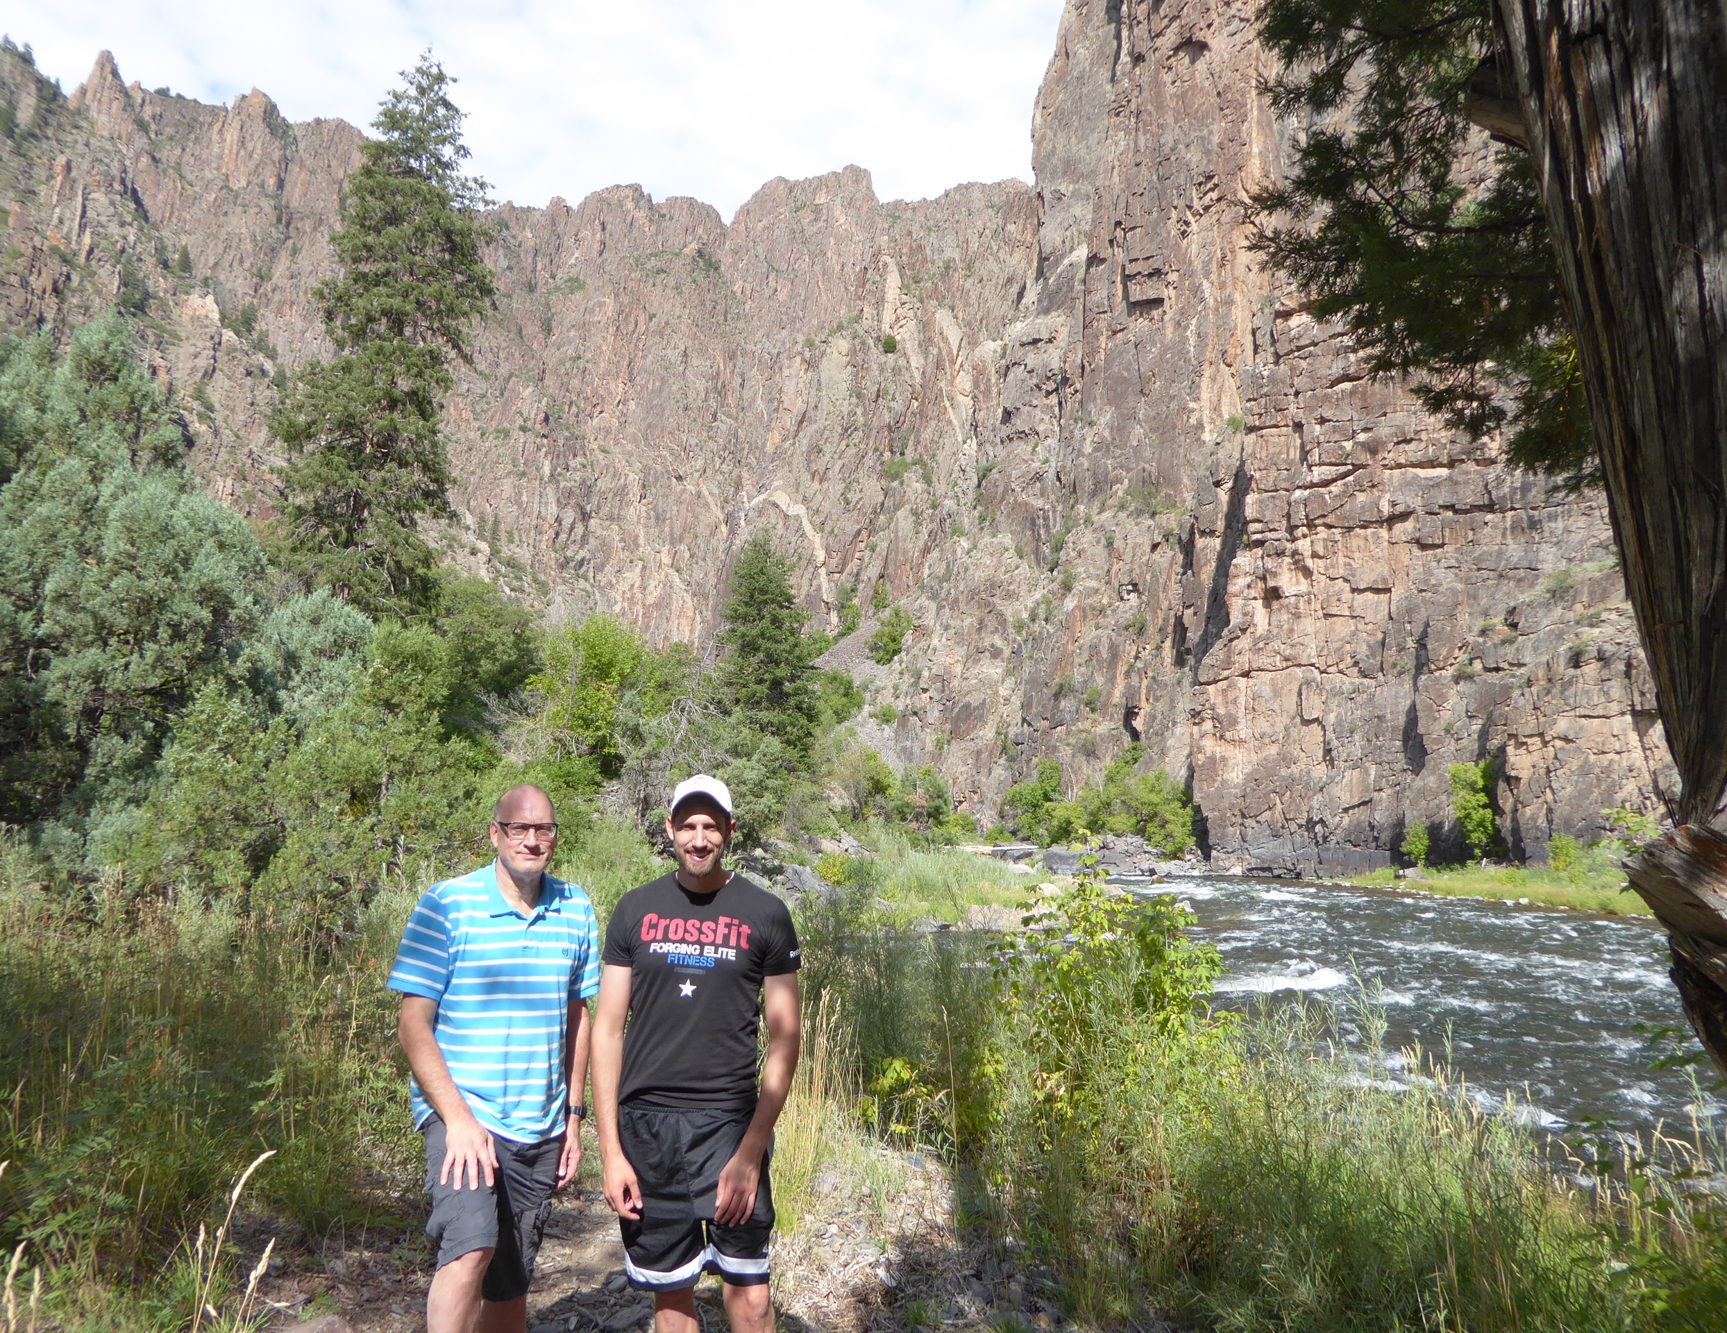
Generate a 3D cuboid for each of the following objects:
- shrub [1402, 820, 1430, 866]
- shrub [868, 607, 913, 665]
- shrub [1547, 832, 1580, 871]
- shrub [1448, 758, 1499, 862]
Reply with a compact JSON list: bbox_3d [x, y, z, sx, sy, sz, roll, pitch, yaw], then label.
[{"bbox_3d":[29.635,9.482,66.000,1.440,2.530,1.400,0,-7,0],"label":"shrub"},{"bbox_3d":[3.296,-3.803,150.000,5.250,7.100,5.090,0,-7,0],"label":"shrub"},{"bbox_3d":[30.696,8.123,54.000,1.420,1.700,1.370,0,-7,0],"label":"shrub"},{"bbox_3d":[30.668,7.265,62.000,2.510,5.100,2.430,0,-7,0],"label":"shrub"}]

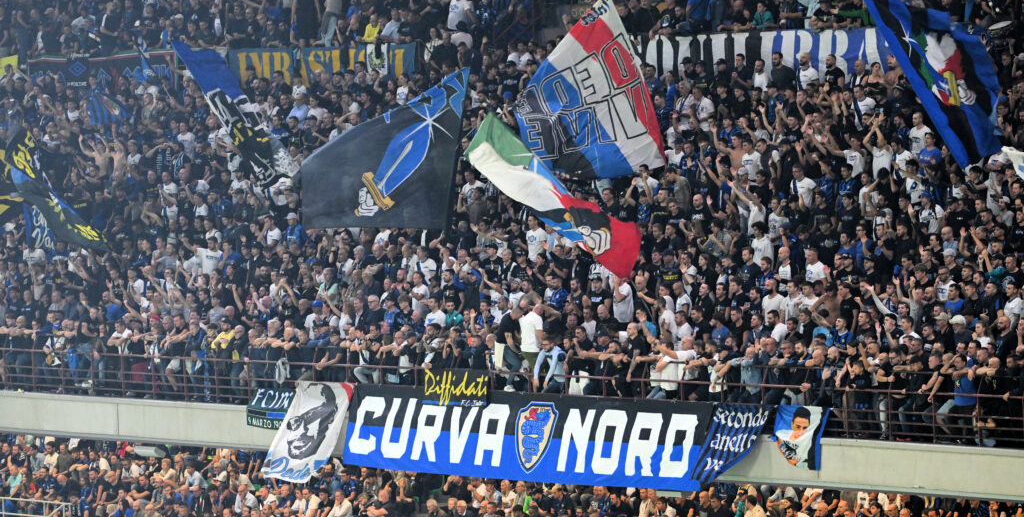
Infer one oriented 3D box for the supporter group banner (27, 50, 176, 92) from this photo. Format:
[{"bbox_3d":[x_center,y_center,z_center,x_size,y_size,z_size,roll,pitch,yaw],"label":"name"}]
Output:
[{"bbox_3d":[-10.441,-4.720,129.941,0.120,1.100,6.470,-3,3,-41],"label":"supporter group banner"}]

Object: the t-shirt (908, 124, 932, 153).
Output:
[{"bbox_3d":[8.098,-2.329,101.500,0.500,0.660,0.280,0,3,35],"label":"t-shirt"}]

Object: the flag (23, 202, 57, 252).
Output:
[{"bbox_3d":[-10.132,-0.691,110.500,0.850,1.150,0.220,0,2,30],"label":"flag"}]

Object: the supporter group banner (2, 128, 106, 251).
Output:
[{"bbox_3d":[-10.576,-1.599,118.623,2.300,2.800,0.800,0,2,25],"label":"supporter group banner"}]

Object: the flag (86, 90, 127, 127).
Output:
[{"bbox_3d":[-9.848,-3.628,124.664,1.000,0.880,0.300,0,2,25],"label":"flag"}]

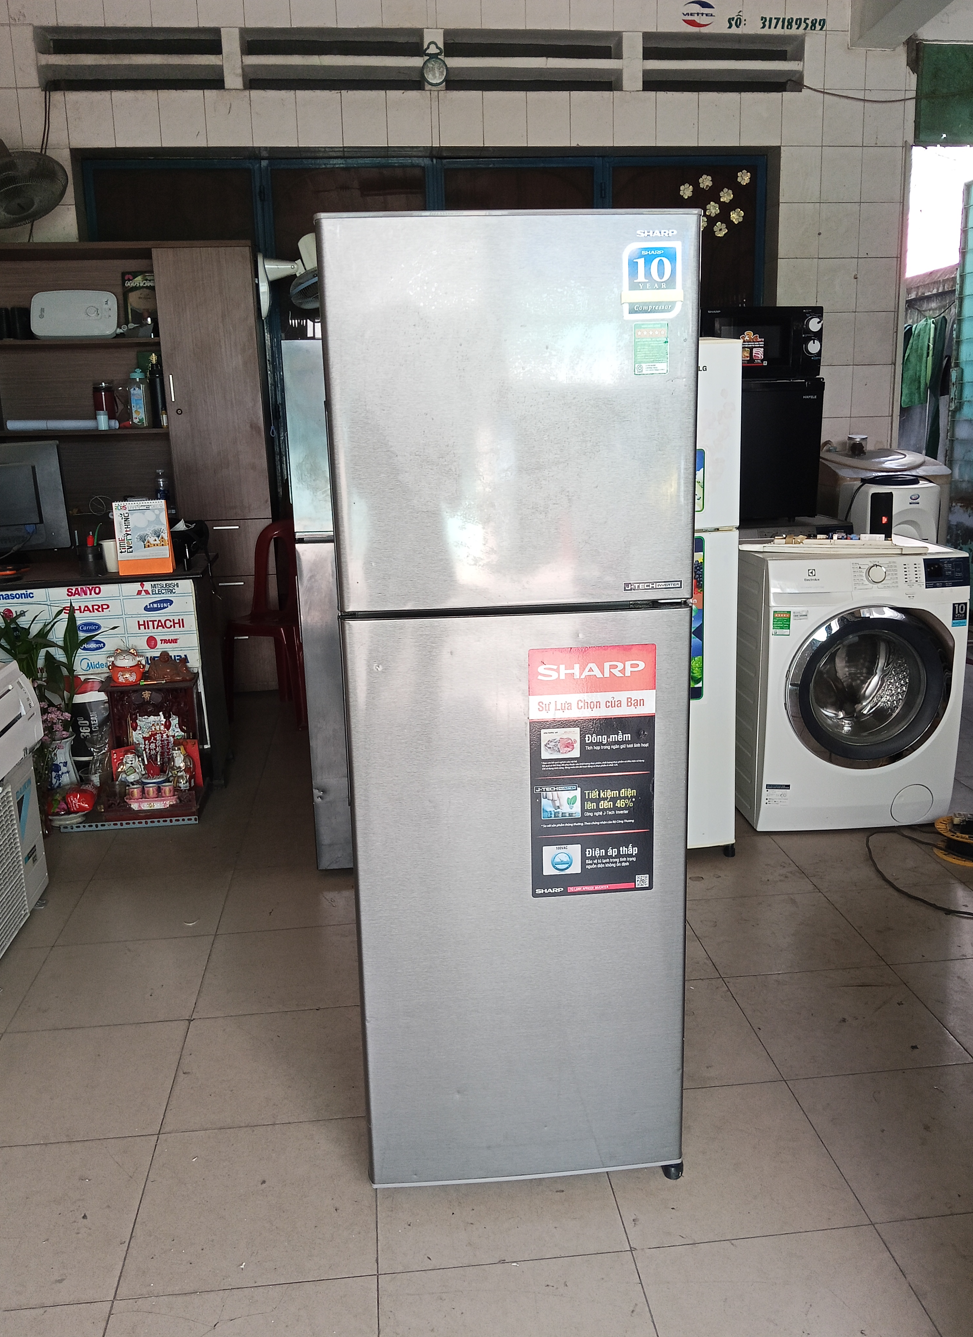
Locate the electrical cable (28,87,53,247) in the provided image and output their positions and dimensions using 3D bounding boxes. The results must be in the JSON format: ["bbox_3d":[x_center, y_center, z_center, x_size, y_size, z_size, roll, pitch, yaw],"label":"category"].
[{"bbox_3d":[-2.076,-2.335,4.827,0.140,0.680,0.050,-3,14,-6],"label":"electrical cable"}]

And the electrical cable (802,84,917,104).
[{"bbox_3d":[1.845,-2.840,5.142,0.580,0.100,0.050,-3,14,-6],"label":"electrical cable"}]

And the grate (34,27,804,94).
[{"bbox_3d":[-0.257,-2.885,4.997,3.570,0.270,0.150,-3,14,-6],"label":"grate"}]

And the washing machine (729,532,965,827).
[{"bbox_3d":[1.155,0.031,3.510,0.610,0.860,0.600,-2,14,-3],"label":"washing machine"}]

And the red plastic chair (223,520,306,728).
[{"bbox_3d":[-0.939,-0.212,4.778,0.410,0.840,0.480,2,14,13],"label":"red plastic chair"}]

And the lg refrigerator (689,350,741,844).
[{"bbox_3d":[0.405,-0.211,3.208,0.550,1.480,0.600,-3,14,-7],"label":"lg refrigerator"}]

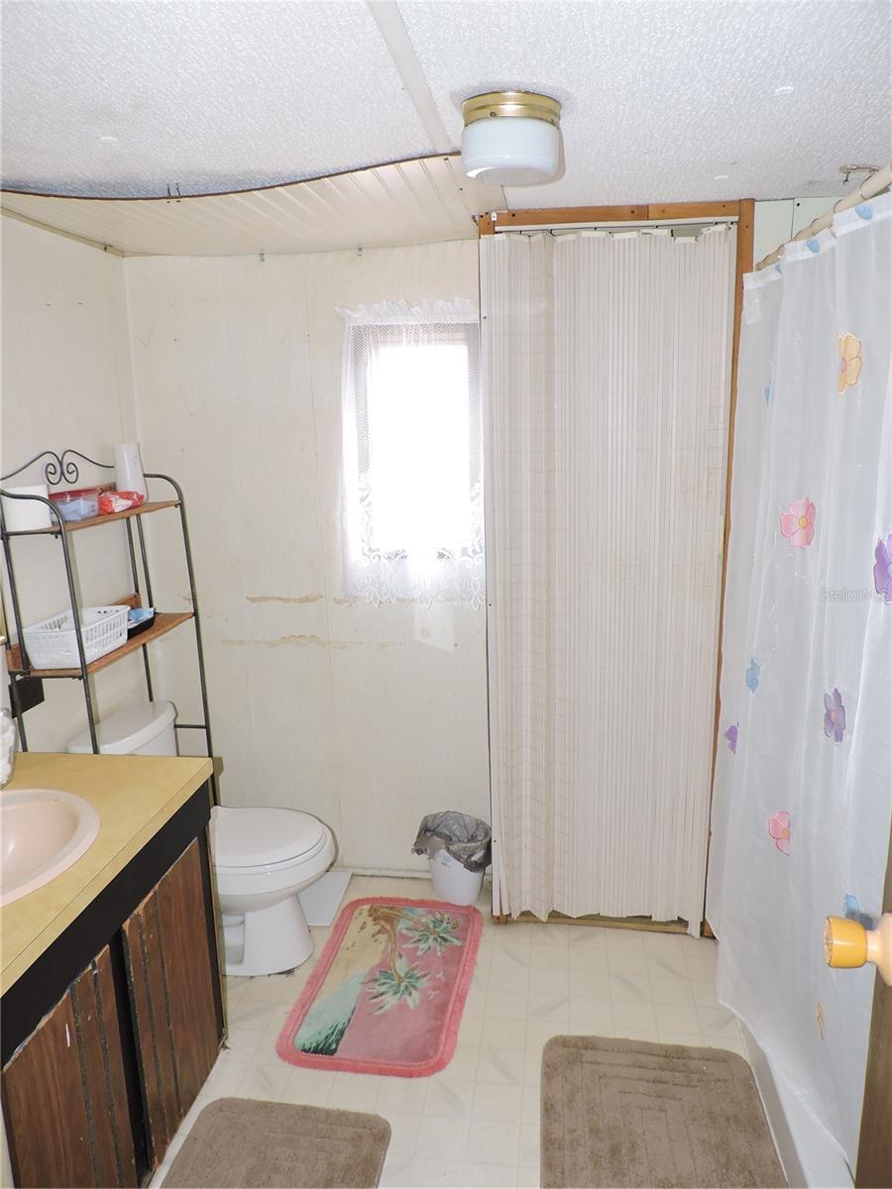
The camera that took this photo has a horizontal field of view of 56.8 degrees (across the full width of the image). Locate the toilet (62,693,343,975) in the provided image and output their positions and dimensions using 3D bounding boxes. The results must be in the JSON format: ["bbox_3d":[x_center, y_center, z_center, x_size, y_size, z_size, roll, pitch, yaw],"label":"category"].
[{"bbox_3d":[-0.667,0.753,2.476,0.708,0.746,0.404,0,12,8],"label":"toilet"}]

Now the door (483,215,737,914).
[{"bbox_3d":[0.457,0.045,2.421,0.664,2.075,0.060,0,12,9],"label":"door"}]

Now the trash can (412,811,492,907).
[{"bbox_3d":[0.029,0.902,2.800,0.249,0.279,0.244,-2,12,0],"label":"trash can"}]

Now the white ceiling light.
[{"bbox_3d":[0.118,-0.806,1.470,0.180,0.118,0.180,0,12,8],"label":"white ceiling light"}]

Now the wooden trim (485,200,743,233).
[{"bbox_3d":[0.434,-1.003,2.192,0.668,0.050,0.035,0,12,9],"label":"wooden trim"}]

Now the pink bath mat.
[{"bbox_3d":[-0.164,1.120,2.444,0.484,0.016,0.773,0,12,8],"label":"pink bath mat"}]

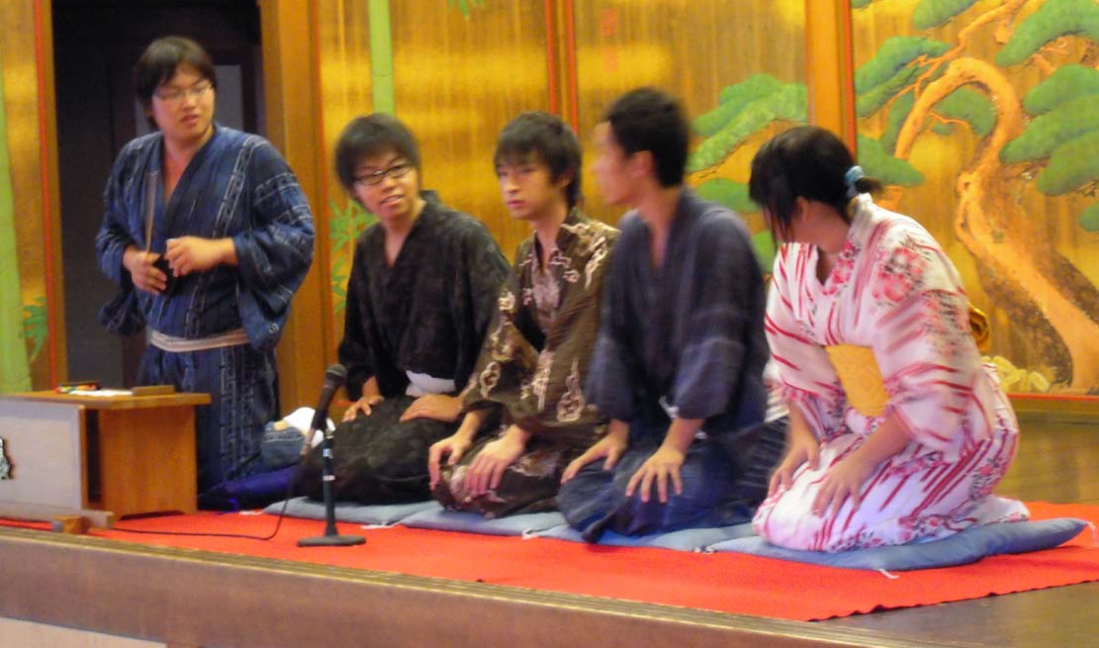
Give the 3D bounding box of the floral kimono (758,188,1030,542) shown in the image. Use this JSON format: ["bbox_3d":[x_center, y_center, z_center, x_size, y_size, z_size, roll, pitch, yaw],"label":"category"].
[{"bbox_3d":[0.687,0.086,7.309,0.620,0.705,0.490,-4,3,-36],"label":"floral kimono"}]

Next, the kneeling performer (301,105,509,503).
[{"bbox_3d":[-0.318,-0.049,8.728,0.650,0.945,0.530,-4,3,-40],"label":"kneeling performer"}]

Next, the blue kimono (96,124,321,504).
[{"bbox_3d":[-0.883,-0.055,9.221,0.600,0.905,0.470,0,3,40],"label":"blue kimono"}]

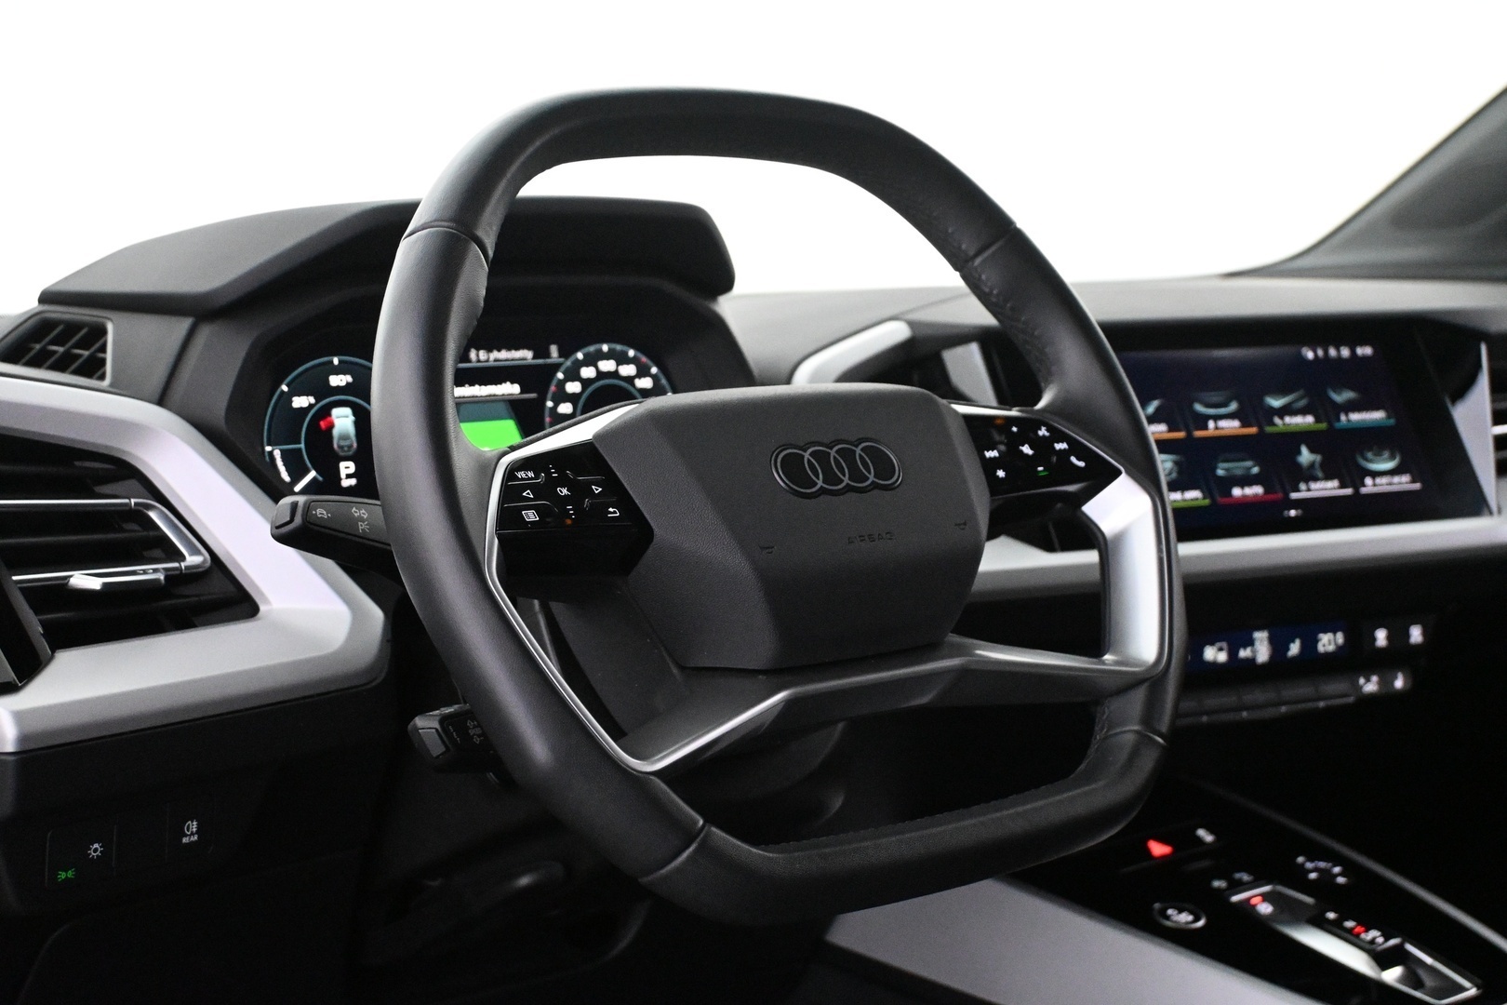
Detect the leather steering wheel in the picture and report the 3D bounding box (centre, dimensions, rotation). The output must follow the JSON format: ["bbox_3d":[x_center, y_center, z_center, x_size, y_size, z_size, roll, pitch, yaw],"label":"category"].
[{"bbox_3d":[0.011,-0.003,0.846,0.372,0.349,0.098,-6,-20,-35],"label":"leather steering wheel"}]

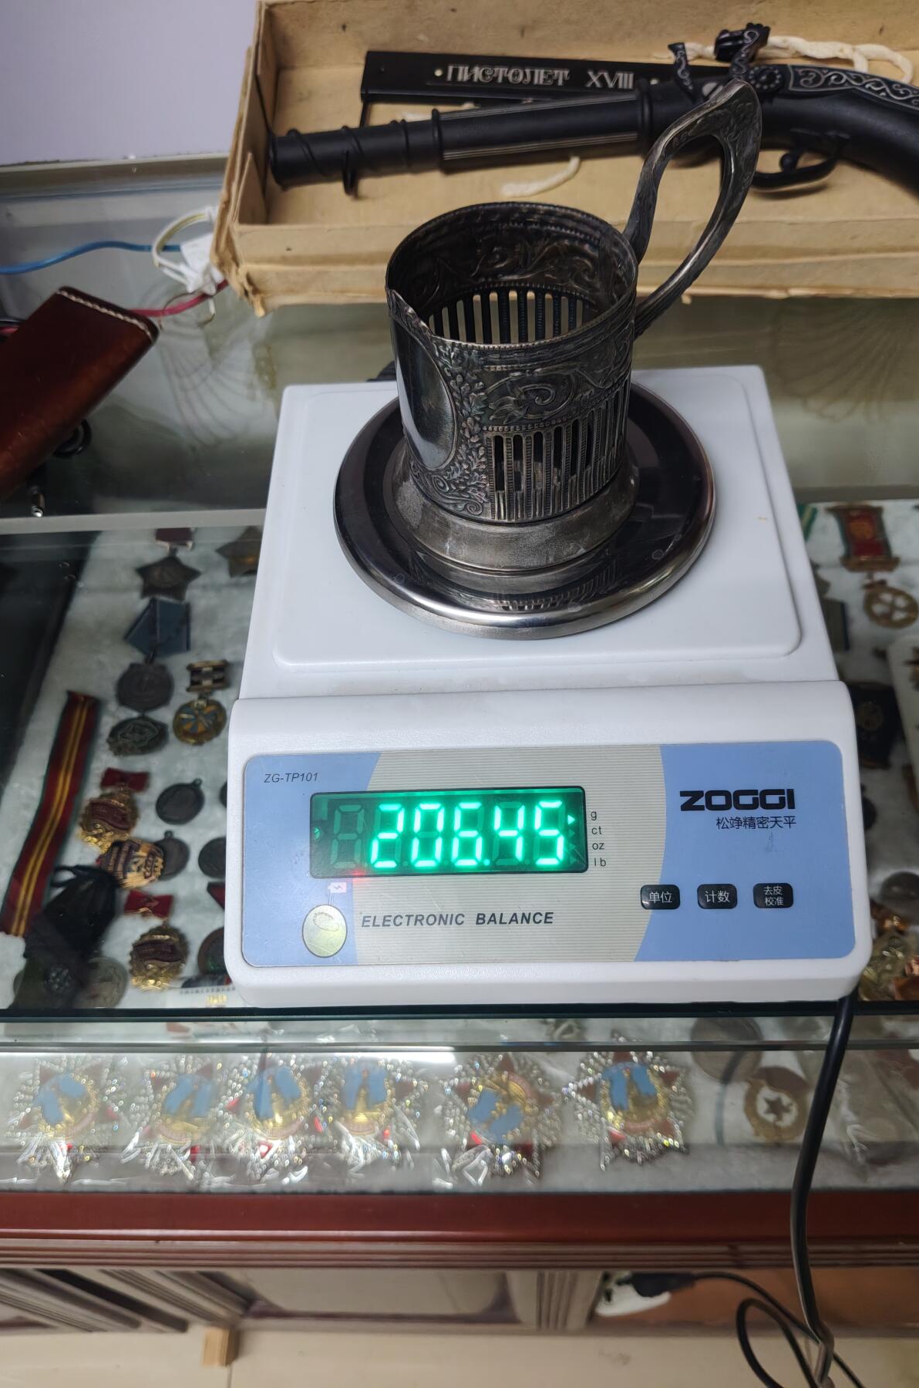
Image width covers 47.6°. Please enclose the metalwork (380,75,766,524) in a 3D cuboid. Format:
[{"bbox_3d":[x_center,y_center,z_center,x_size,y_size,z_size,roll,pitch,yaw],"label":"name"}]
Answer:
[{"bbox_3d":[0.032,-0.116,0.319,0.118,0.112,0.080,-20,56,-10],"label":"metalwork"}]

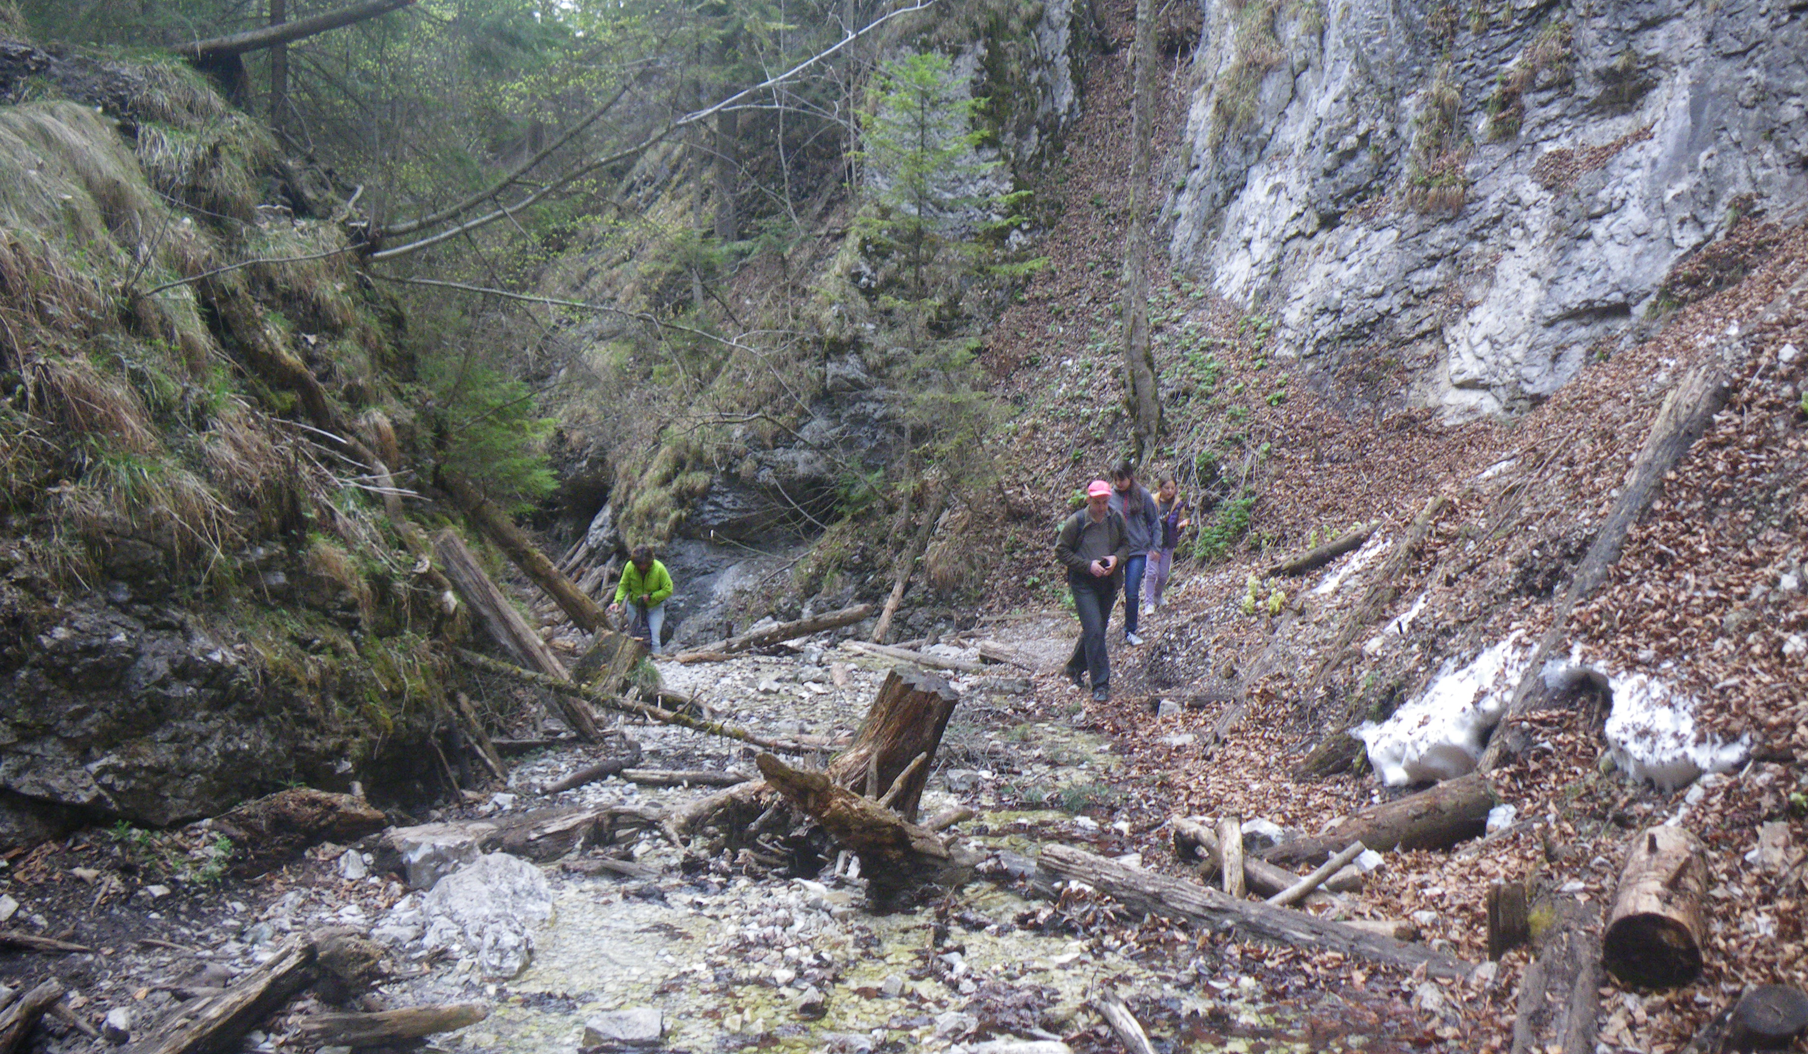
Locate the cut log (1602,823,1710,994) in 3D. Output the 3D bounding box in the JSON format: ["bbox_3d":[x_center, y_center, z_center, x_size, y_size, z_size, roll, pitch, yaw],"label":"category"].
[{"bbox_3d":[2.390,1.165,4.611,0.290,0.290,0.740,0,12,31],"label":"cut log"}]

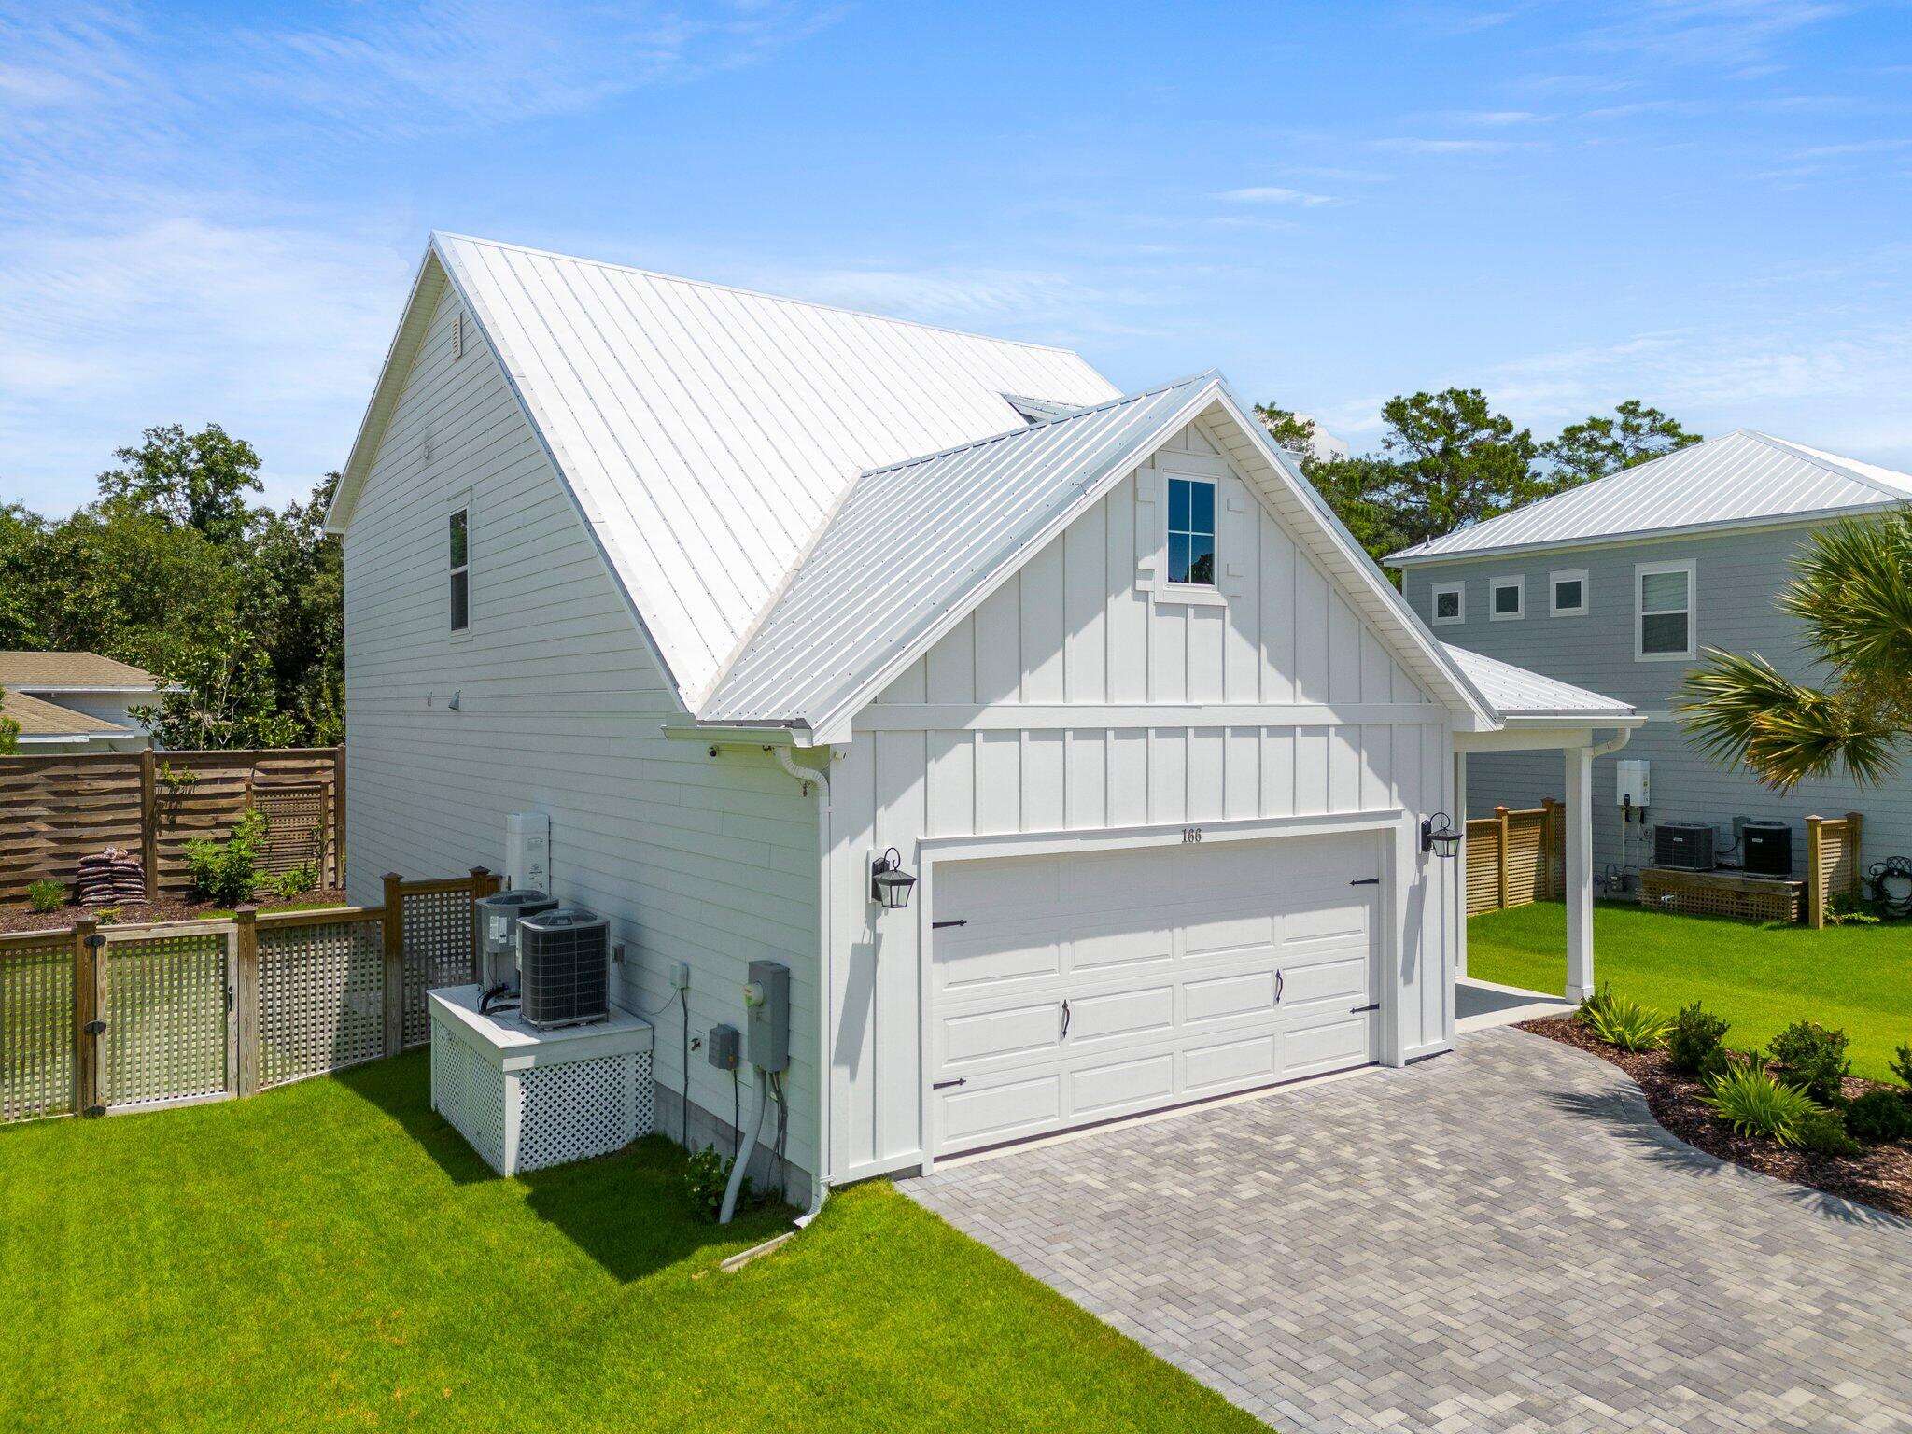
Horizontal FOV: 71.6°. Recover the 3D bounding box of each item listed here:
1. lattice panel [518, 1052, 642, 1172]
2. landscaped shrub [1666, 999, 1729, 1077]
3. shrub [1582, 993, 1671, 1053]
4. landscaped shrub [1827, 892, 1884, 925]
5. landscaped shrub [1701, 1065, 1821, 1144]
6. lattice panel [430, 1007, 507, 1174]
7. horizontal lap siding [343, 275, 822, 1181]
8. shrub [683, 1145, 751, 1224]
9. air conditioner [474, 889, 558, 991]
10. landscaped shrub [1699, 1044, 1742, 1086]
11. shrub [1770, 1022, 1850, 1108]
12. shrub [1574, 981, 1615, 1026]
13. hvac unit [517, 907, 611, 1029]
[{"bbox_3d":[-2.984,3.155,10.725,1.090,0.770,0.060,0,0,-35],"label":"lattice panel"},{"bbox_3d":[6.572,2.814,11.751,0.500,0.600,0.500,0,0,-35],"label":"landscaped shrub"},{"bbox_3d":[6.425,2.911,12.700,0.740,0.490,0.700,0,0,27],"label":"shrub"},{"bbox_3d":[14.460,3.072,21.300,0.550,0.550,0.700,0,0,-34],"label":"landscaped shrub"},{"bbox_3d":[6.168,2.913,10.164,0.840,0.520,0.840,0,0,-35],"label":"landscaped shrub"},{"bbox_3d":[-4.331,3.265,11.738,0.070,0.870,2.430,0,0,-34],"label":"lattice panel"},{"bbox_3d":[-5.421,-1.287,15.368,0.200,8.500,16.250,0,0,-35],"label":"horizontal lap siding"},{"bbox_3d":[-1.707,3.272,9.500,0.420,0.440,0.440,0,0,-34],"label":"shrub"},{"bbox_3d":[-4.270,2.160,12.883,0.670,0.940,0.670,0,0,-34],"label":"air conditioner"},{"bbox_3d":[6.508,2.956,11.309,0.380,0.360,0.380,0,0,-35],"label":"landscaped shrub"},{"bbox_3d":[7.017,2.839,10.903,0.620,0.640,0.620,0,0,-35],"label":"shrub"},{"bbox_3d":[6.526,2.917,13.500,0.440,0.470,0.440,0,0,27],"label":"shrub"},{"bbox_3d":[-3.470,2.166,11.661,0.660,0.950,0.660,0,0,-34],"label":"hvac unit"}]

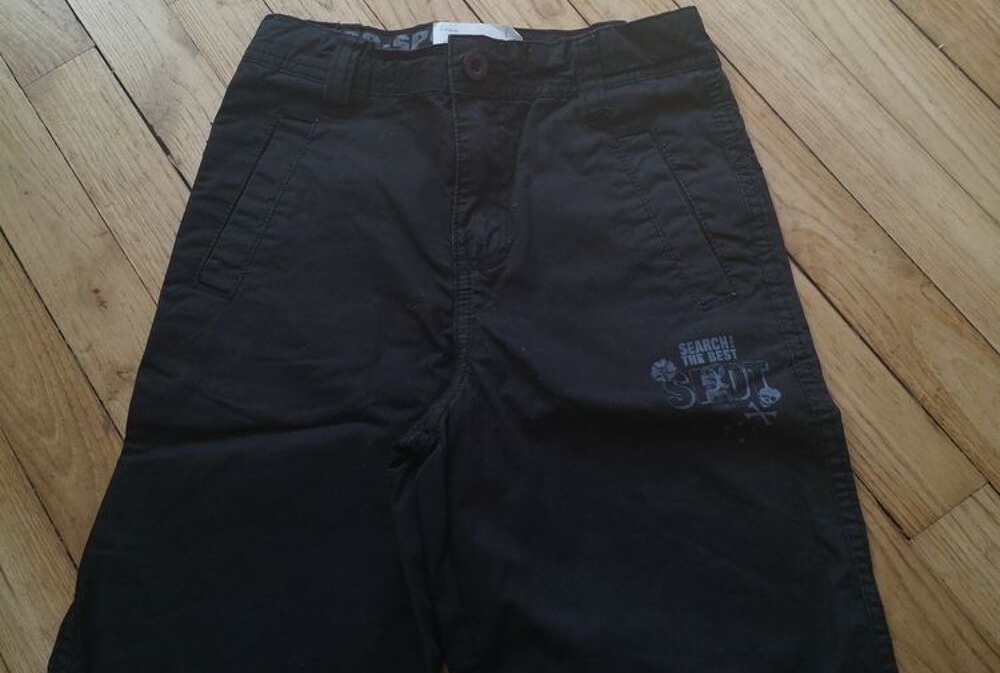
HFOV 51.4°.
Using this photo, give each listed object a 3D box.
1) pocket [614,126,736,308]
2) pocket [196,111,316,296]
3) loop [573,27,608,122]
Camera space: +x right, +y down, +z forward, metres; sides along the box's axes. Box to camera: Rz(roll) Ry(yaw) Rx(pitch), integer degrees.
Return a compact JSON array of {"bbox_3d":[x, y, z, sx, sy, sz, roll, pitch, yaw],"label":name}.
[{"bbox_3d":[0.107,-0.074,0.640,0.025,0.012,0.124,-22,73,-5],"label":"pocket"},{"bbox_3d":[-0.152,-0.083,0.656,0.025,0.012,0.128,19,75,9],"label":"pocket"},{"bbox_3d":[0.057,-0.166,0.667,0.019,0.010,0.064,-3,77,2],"label":"loop"}]

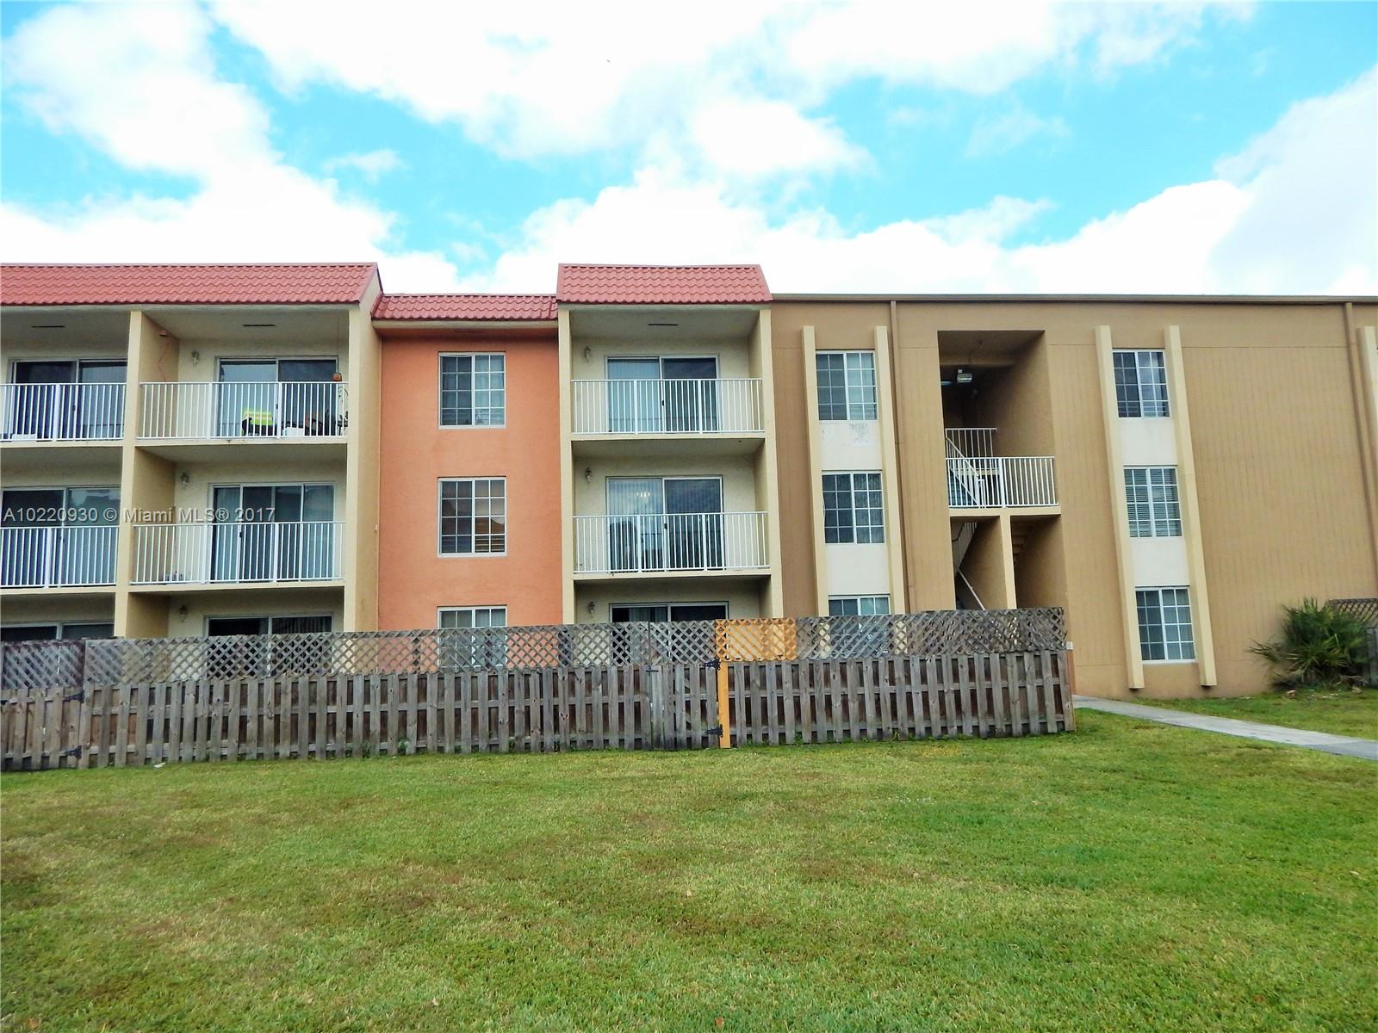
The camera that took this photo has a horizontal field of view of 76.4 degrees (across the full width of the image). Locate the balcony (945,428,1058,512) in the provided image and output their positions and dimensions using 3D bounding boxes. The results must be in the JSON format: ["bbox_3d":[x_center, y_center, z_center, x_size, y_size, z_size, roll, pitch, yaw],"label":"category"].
[{"bbox_3d":[6.741,-0.568,19.585,2.500,1.310,1.400,-1,-7,-5],"label":"balcony"}]

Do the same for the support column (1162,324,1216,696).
[{"bbox_3d":[10.975,-0.308,19.206,0.250,7.910,0.230,-1,-7,-5],"label":"support column"}]

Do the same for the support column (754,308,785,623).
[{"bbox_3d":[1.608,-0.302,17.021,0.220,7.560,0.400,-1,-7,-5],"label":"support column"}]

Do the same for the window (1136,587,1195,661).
[{"bbox_3d":[10.357,2.351,19.126,1.280,1.647,0.120,-1,-7,-5],"label":"window"}]

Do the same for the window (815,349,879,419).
[{"bbox_3d":[3.412,-2.809,18.947,1.350,1.580,0.120,-1,-7,-5],"label":"window"}]

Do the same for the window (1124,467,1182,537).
[{"bbox_3d":[10.275,-0.322,19.445,1.280,1.611,0.120,-1,-7,-5],"label":"window"}]

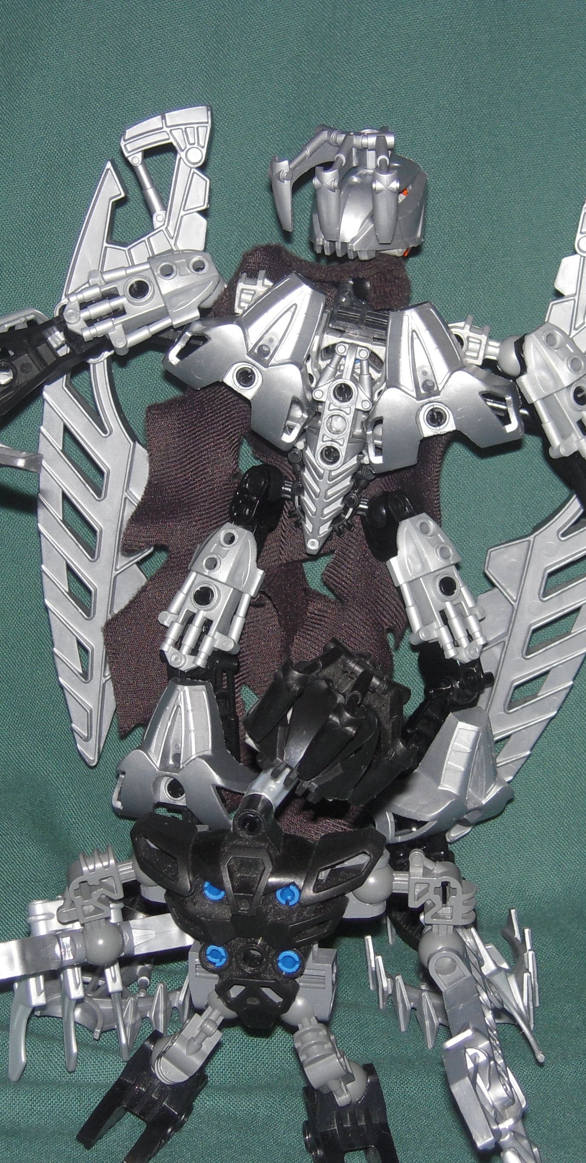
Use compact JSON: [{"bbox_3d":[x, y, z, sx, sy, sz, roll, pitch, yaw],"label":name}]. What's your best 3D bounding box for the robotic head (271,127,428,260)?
[{"bbox_3d":[0.014,-0.095,0.638,0.033,0.032,0.028,11,19,31],"label":"robotic head"}]

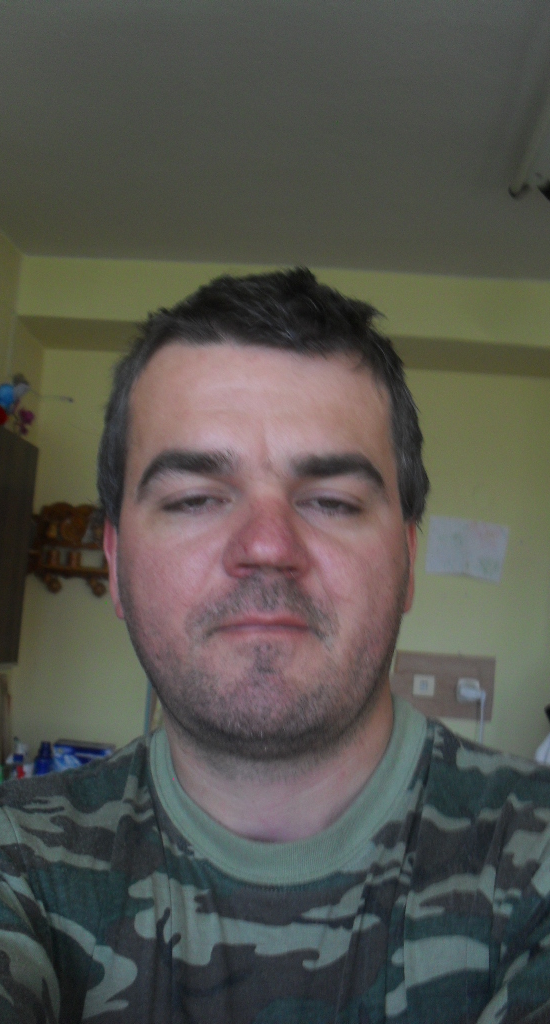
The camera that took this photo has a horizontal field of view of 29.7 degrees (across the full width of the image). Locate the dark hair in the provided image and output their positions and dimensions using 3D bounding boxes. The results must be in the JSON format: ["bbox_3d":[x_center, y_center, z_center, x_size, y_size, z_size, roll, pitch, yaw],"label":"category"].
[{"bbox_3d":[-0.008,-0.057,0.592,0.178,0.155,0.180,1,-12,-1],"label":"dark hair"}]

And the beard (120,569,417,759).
[{"bbox_3d":[-0.006,0.075,0.512,0.150,0.105,0.105,1,-12,-1],"label":"beard"}]

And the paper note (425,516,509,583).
[{"bbox_3d":[0.734,0.146,3.968,0.297,0.210,0.005,7,-6,4],"label":"paper note"}]

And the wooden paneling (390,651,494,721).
[{"bbox_3d":[0.634,0.656,3.911,0.388,0.242,0.022,4,-6,4],"label":"wooden paneling"}]

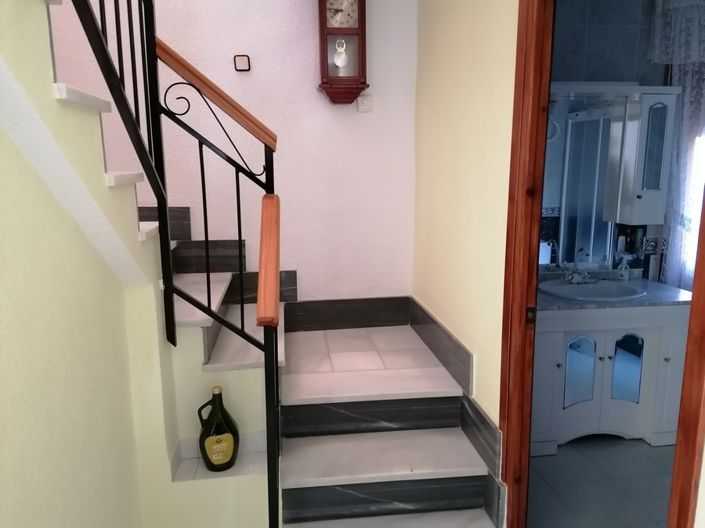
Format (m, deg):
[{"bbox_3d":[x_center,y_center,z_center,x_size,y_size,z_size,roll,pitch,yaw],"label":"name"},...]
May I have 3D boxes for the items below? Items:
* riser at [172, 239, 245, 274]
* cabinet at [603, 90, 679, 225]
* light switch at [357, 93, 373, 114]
[{"bbox_3d":[-0.796,-0.040,3.071,0.389,0.183,0.022,-2,9,-7],"label":"riser"},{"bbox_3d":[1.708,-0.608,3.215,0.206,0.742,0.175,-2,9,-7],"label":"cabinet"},{"bbox_3d":[0.069,-0.887,3.039,0.086,0.089,0.014,-2,9,-7],"label":"light switch"}]

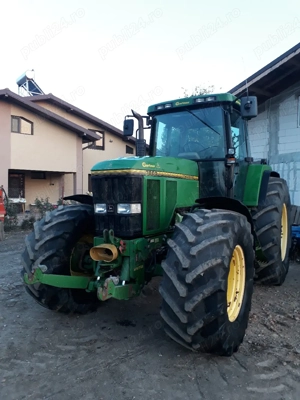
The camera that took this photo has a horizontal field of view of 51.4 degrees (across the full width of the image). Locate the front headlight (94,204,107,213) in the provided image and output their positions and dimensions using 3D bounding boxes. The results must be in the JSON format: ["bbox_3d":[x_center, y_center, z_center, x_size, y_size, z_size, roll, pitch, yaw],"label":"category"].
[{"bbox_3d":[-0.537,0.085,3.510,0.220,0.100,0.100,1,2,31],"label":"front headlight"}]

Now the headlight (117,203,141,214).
[{"bbox_3d":[-0.216,0.092,3.318,0.260,0.100,0.100,1,2,31],"label":"headlight"}]

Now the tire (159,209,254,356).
[{"bbox_3d":[0.671,0.839,3.312,0.600,1.430,1.430,1,2,30],"label":"tire"}]

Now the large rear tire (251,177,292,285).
[{"bbox_3d":[2.132,0.565,5.682,0.660,1.880,1.880,1,2,31],"label":"large rear tire"}]

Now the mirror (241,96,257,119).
[{"bbox_3d":[1.371,-1.284,4.330,0.220,0.290,0.100,1,2,24],"label":"mirror"}]

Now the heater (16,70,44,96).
[{"bbox_3d":[-6.580,-6.080,17.350,1.250,1.500,1.650,-1,2,-40],"label":"heater"}]

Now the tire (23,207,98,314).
[{"bbox_3d":[-1.000,0.803,4.309,0.600,1.430,1.430,1,2,30],"label":"tire"}]

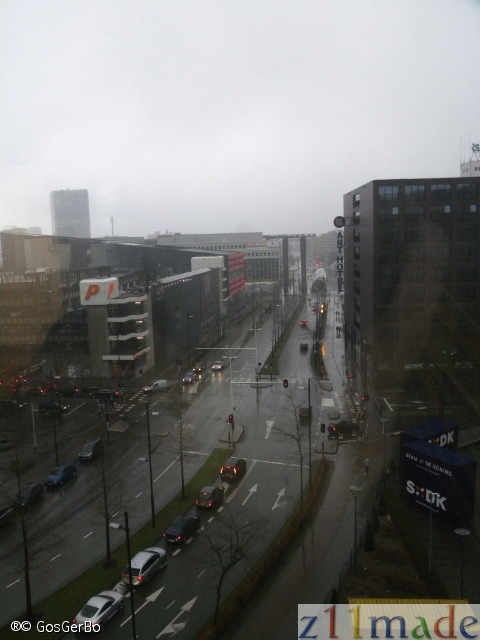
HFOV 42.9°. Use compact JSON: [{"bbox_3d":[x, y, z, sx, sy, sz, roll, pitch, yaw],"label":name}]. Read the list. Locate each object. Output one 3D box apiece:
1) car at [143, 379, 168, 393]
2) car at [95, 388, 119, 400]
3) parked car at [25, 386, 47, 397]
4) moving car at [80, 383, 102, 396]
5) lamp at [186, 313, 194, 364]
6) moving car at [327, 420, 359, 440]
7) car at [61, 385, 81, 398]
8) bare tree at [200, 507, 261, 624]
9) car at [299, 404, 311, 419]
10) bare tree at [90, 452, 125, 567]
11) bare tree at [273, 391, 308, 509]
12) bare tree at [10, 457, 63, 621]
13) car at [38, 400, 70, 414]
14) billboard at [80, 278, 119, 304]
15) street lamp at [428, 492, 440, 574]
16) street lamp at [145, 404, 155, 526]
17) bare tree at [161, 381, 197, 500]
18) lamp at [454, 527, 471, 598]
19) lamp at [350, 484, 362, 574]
[{"bbox_3d":[-14.251,11.158,103.617,4.400,1.850,1.800,-7,9,-35],"label":"car"},{"bbox_3d":[-21.772,12.085,99.385,4.300,1.500,1.750,-1,7,8],"label":"car"},{"bbox_3d":[-33.438,11.319,99.726,4.100,1.500,1.750,2,9,22],"label":"parked car"},{"bbox_3d":[-24.276,11.077,99.537,4.200,1.480,1.750,2,9,22],"label":"moving car"},{"bbox_3d":[-9.503,3.617,117.025,1.300,10.231,0.400,-1,8,6],"label":"lamp"},{"bbox_3d":[13.110,13.825,77.495,4.200,1.500,1.750,-4,7,-16],"label":"moving car"},{"bbox_3d":[-28.548,11.927,102.208,4.000,1.500,1.750,-1,7,8],"label":"car"},{"bbox_3d":[-0.728,15.776,39.127,3.909,8.414,3.714,-2,8,0],"label":"bare tree"},{"bbox_3d":[9.210,12.947,85.377,1.750,1.500,4.200,-1,7,8],"label":"car"},{"bbox_3d":[-10.263,14.286,46.735,2.700,9.600,2.700,-2,7,0],"label":"bare tree"},{"bbox_3d":[4.793,11.796,54.659,3.275,11.414,3.111,-2,8,0],"label":"bare tree"},{"bbox_3d":[-13.623,14.467,40.324,3.509,11.431,3.333,-2,8,0],"label":"bare tree"},{"bbox_3d":[-27.284,12.679,89.312,4.400,1.480,1.780,2,9,23],"label":"car"},{"bbox_3d":[-25.239,-5.028,109.389,4.466,4.291,5.200,-1,8,8],"label":"billboard"},{"bbox_3d":[13.962,15.591,44.400,0.850,6.200,0.850,-2,7,0],"label":"street lamp"},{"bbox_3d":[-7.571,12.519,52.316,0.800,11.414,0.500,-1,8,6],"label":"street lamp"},{"bbox_3d":[-5.549,11.764,58.489,3.200,11.400,3.200,-2,7,0],"label":"bare tree"},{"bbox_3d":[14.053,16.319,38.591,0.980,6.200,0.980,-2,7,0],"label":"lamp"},{"bbox_3d":[8.443,15.487,44.496,0.900,6.700,0.900,-2,7,0],"label":"lamp"}]

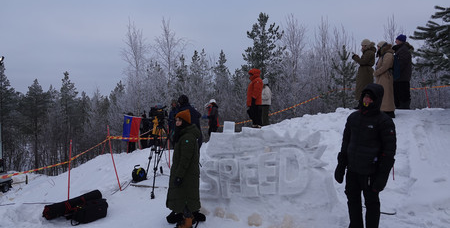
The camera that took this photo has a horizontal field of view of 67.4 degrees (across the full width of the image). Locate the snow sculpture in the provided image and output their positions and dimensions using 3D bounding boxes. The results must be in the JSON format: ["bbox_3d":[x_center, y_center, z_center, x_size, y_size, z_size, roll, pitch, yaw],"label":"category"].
[{"bbox_3d":[0.681,0.809,5.750,2.200,1.260,0.500,0,0,10],"label":"snow sculpture"}]

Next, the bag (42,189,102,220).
[{"bbox_3d":[-2.590,1.564,5.750,0.250,0.230,1.000,0,0,39],"label":"bag"}]

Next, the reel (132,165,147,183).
[{"bbox_3d":[-1.799,1.256,7.100,0.300,0.380,0.220,0,0,-20],"label":"reel"}]

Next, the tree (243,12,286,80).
[{"bbox_3d":[1.990,-1.889,17.000,2.300,6.400,2.300,0,0,0],"label":"tree"}]

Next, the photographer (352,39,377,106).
[{"bbox_3d":[3.300,-0.930,8.000,0.560,1.700,0.520,0,0,22],"label":"photographer"}]

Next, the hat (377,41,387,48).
[{"bbox_3d":[3.593,-1.567,7.700,0.240,0.210,0.210,0,0,3],"label":"hat"}]

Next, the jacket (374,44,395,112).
[{"bbox_3d":[3.620,-0.810,7.650,0.430,1.520,0.500,0,0,22],"label":"jacket"}]

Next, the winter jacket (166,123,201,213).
[{"bbox_3d":[-0.572,0.758,4.650,0.460,1.220,0.540,0,0,-9],"label":"winter jacket"}]

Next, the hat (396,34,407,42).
[{"bbox_3d":[4.240,-1.810,8.100,0.240,0.200,0.210,0,0,22],"label":"hat"}]

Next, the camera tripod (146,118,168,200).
[{"bbox_3d":[-1.260,0.800,6.300,0.450,1.420,0.550,0,0,-12],"label":"camera tripod"}]

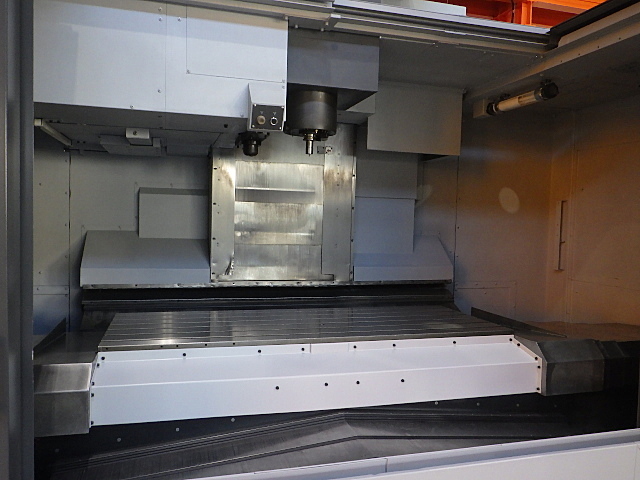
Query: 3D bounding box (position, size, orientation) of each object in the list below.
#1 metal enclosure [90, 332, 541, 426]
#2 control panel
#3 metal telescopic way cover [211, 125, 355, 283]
[{"bbox_3d":[0.071,0.613,2.365,2.041,0.244,0.209,1,2,-16],"label":"metal enclosure"},{"bbox_3d":[-0.204,-0.465,1.965,0.129,0.105,0.060,1,16,-16],"label":"control panel"},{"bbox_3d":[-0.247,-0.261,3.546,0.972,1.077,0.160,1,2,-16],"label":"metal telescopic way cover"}]

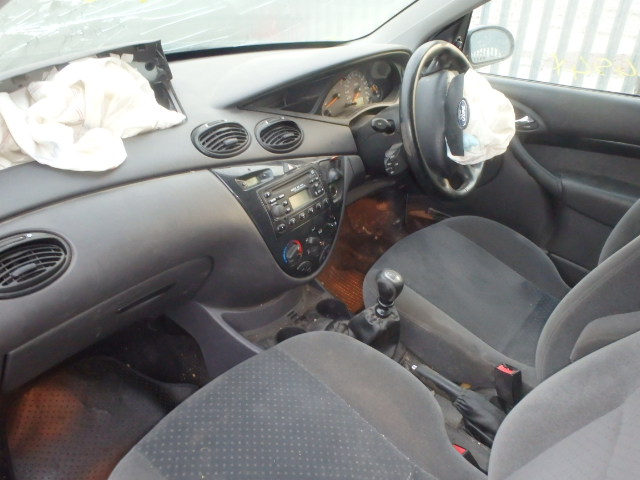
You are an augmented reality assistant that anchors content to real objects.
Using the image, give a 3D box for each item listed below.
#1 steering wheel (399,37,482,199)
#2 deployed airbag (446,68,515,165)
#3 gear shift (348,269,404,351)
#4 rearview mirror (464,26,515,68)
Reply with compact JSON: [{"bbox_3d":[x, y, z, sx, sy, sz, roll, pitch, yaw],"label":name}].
[{"bbox_3d":[0.296,-0.285,1.262,0.100,0.375,0.375,0,24,44],"label":"steering wheel"},{"bbox_3d":[0.385,-0.291,1.235,0.140,0.225,0.225,9,30,41],"label":"deployed airbag"},{"bbox_3d":[0.126,0.144,1.133,0.135,0.205,0.110,24,39,33],"label":"gear shift"},{"bbox_3d":[0.523,-0.620,1.653,0.190,0.132,0.100,-12,34,-20],"label":"rearview mirror"}]

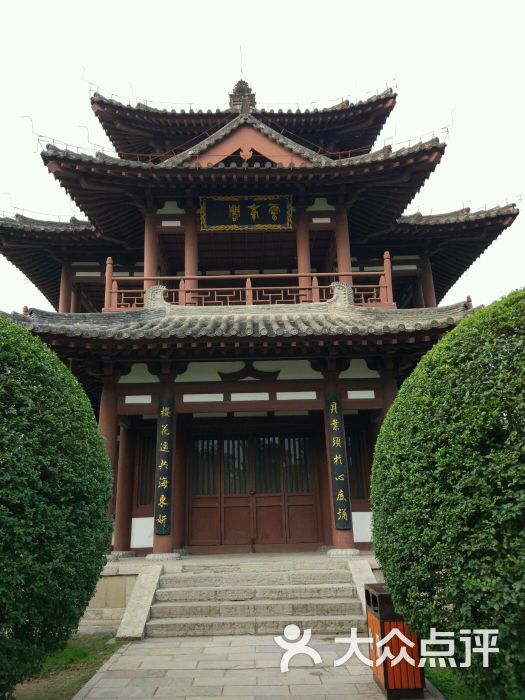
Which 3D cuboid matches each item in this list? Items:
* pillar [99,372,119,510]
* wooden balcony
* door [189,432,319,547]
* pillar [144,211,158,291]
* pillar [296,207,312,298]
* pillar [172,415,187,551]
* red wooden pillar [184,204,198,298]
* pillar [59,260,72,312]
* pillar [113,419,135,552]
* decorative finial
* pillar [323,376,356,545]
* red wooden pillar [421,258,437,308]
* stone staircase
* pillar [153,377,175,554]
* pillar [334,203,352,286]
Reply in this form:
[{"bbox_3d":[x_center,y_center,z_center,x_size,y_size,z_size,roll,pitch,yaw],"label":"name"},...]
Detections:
[{"bbox_3d":[-3.063,2.231,11.123,0.370,3.350,0.370,-1,-16,0],"label":"pillar"},{"bbox_3d":[-0.285,-1.466,12.252,6.242,1.287,0.250,-1,-16,-1],"label":"wooden balcony"},{"bbox_3d":[-0.174,2.694,11.011,2.519,2.166,0.120,-1,-16,-1],"label":"door"},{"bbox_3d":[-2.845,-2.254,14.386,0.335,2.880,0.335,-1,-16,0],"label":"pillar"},{"bbox_3d":[0.985,-2.095,13.163,0.290,2.721,0.290,-1,-16,-1],"label":"pillar"},{"bbox_3d":[-1.826,2.689,12.341,0.360,3.090,0.360,-1,-16,0],"label":"pillar"},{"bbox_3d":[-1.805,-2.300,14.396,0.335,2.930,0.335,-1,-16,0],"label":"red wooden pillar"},{"bbox_3d":[-5.561,-1.229,15.843,0.280,2.712,0.280,-1,-16,-1],"label":"pillar"},{"bbox_3d":[-2.971,2.712,12.337,0.360,3.090,0.360,-1,-16,0],"label":"pillar"},{"bbox_3d":[-0.725,-9.139,20.534,0.943,1.523,0.943,-1,-16,-1],"label":"decorative finial"},{"bbox_3d":[1.476,2.133,11.140,0.370,3.360,0.370,-1,-16,0],"label":"pillar"},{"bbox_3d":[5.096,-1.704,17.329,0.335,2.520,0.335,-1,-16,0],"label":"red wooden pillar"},{"bbox_3d":[-0.077,3.496,8.121,2.840,0.772,1.600,-1,-16,-1],"label":"stone staircase"},{"bbox_3d":[-1.903,2.193,11.131,0.370,3.380,0.370,-1,-16,0],"label":"pillar"},{"bbox_3d":[1.915,-2.128,13.178,0.290,2.762,0.290,-1,-16,-1],"label":"pillar"}]

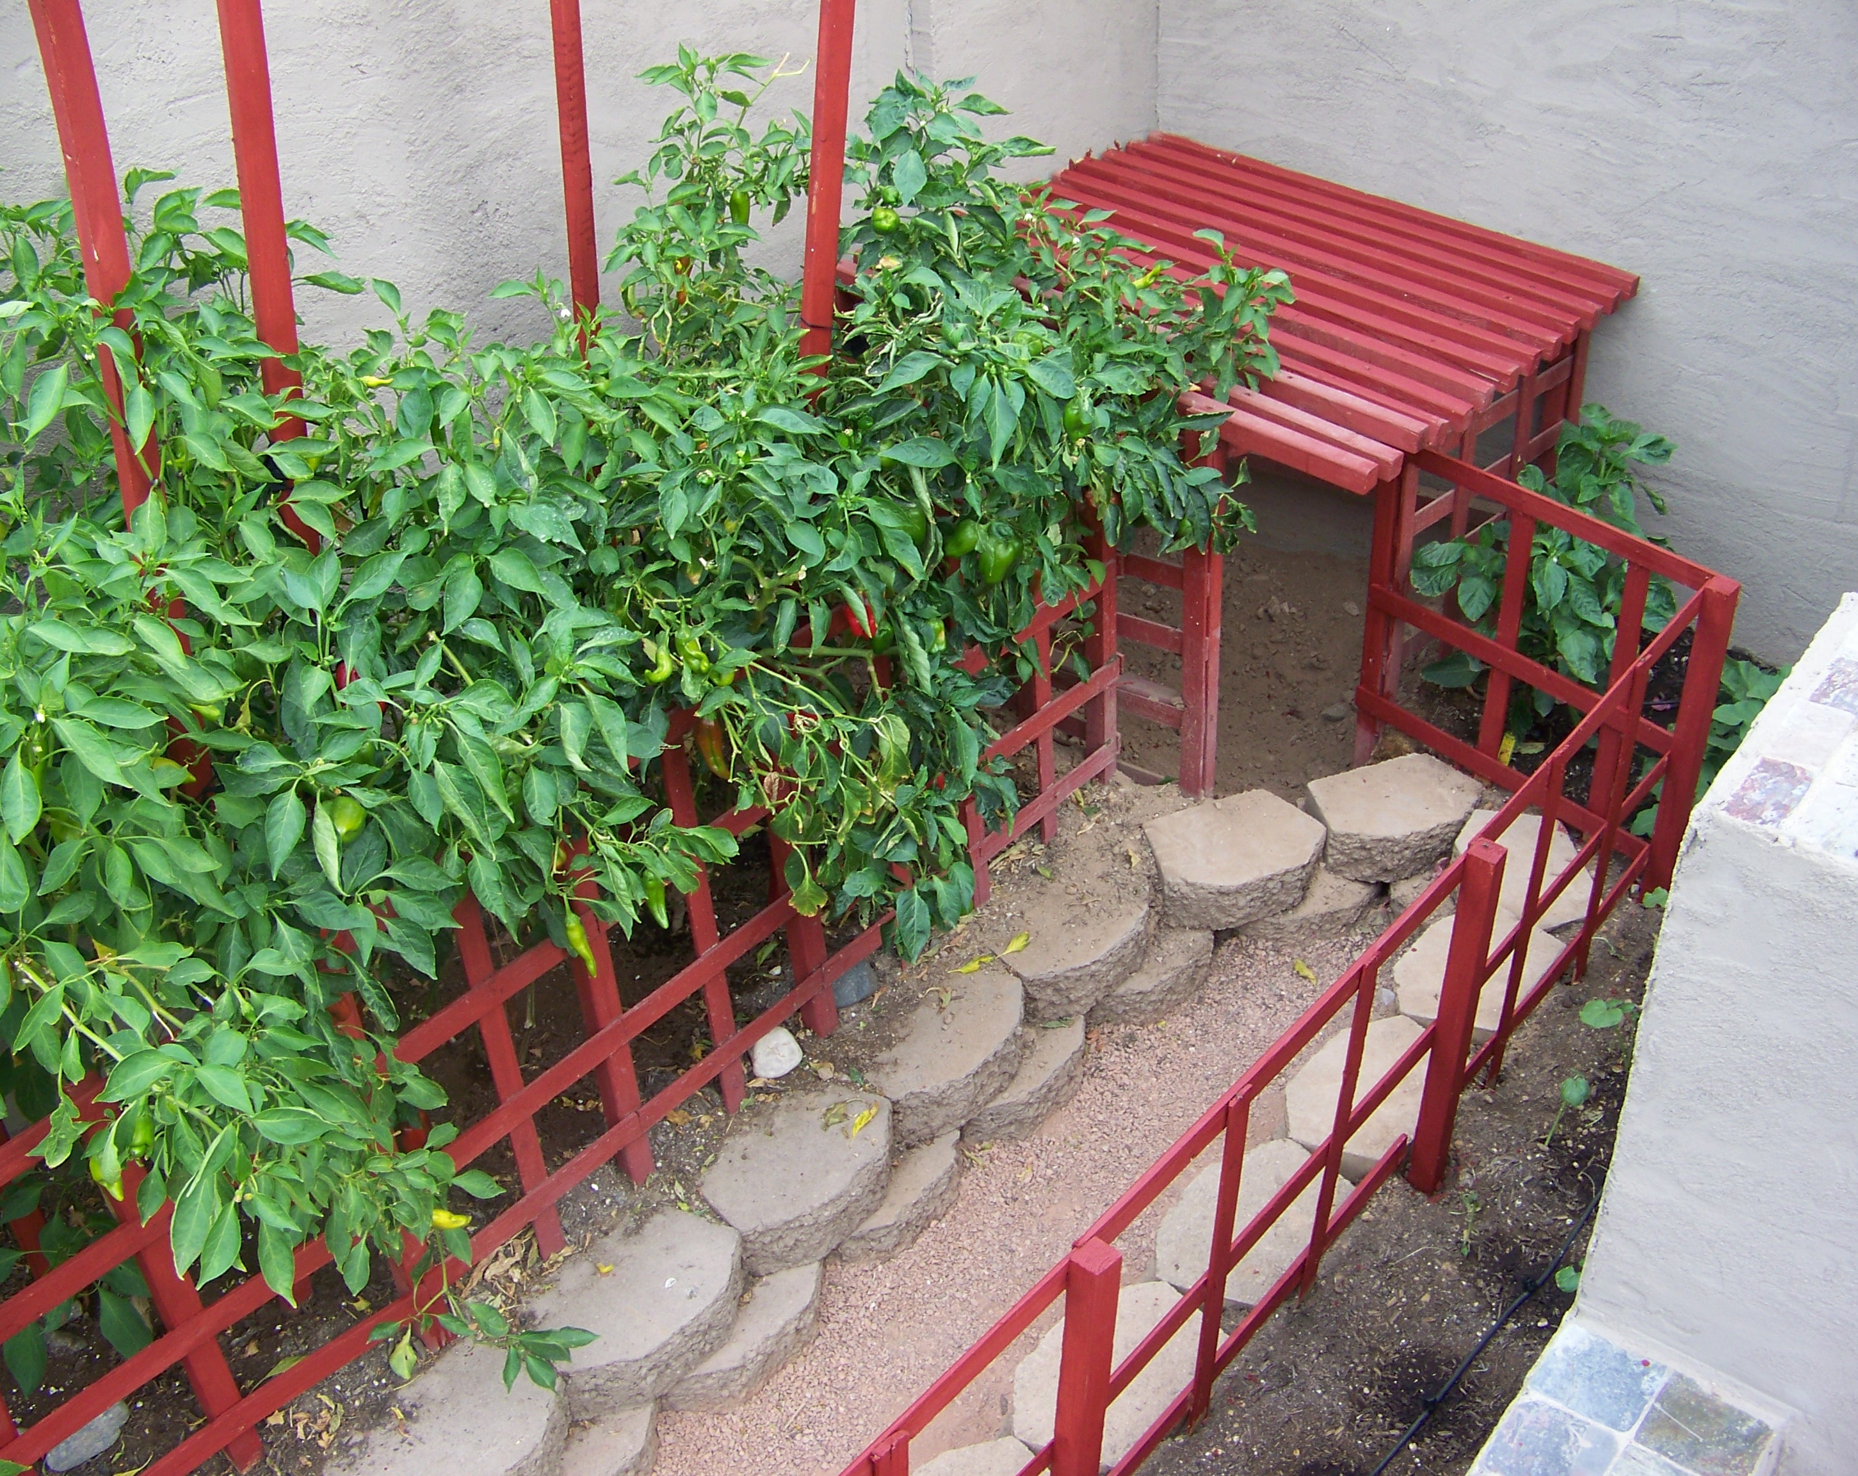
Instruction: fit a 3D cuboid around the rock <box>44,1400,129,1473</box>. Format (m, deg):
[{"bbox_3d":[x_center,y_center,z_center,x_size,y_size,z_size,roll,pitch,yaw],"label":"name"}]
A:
[{"bbox_3d":[-1.030,0.846,2.499,0.070,0.047,0.110,25,43,36],"label":"rock"}]

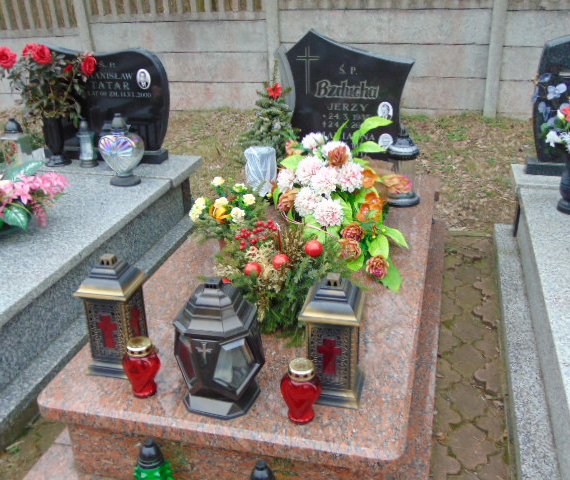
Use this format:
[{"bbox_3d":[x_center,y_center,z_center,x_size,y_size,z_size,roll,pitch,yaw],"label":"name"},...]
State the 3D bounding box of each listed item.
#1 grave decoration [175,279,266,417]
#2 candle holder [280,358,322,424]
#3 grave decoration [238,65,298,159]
[{"bbox_3d":[-0.161,0.241,1.575,0.212,0.322,0.212,4,25,12],"label":"grave decoration"},{"bbox_3d":[0.041,0.354,1.526,0.095,0.145,0.076,1,24,6],"label":"candle holder"},{"bbox_3d":[-0.062,-0.538,3.011,0.275,0.566,0.265,5,25,14],"label":"grave decoration"}]

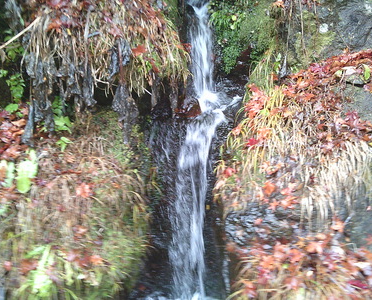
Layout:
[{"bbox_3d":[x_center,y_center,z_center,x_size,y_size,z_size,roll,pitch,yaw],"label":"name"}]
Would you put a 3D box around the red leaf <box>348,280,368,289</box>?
[{"bbox_3d":[0.602,0.469,1.370,0.070,0.012,0.035,0,31,6],"label":"red leaf"}]

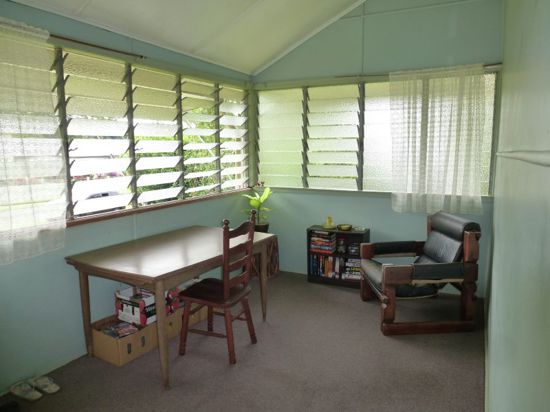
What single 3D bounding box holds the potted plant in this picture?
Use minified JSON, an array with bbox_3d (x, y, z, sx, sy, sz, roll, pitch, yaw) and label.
[{"bbox_3d":[-0.185,0.060,4.365,0.265,0.544,0.265,4,10,27],"label":"potted plant"}]

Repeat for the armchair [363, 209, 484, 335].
[{"bbox_3d":[1.208,0.535,3.320,0.745,0.870,0.713,-1,8,-3],"label":"armchair"}]

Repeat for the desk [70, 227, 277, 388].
[{"bbox_3d":[-0.716,0.674,2.971,0.871,0.750,1.259,4,10,31],"label":"desk"}]

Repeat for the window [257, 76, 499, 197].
[{"bbox_3d":[0.896,-0.703,4.013,2.448,1.102,0.103,4,10,27],"label":"window"}]

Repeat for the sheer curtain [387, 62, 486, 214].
[{"bbox_3d":[1.523,-0.600,3.641,0.794,1.338,0.088,4,10,27],"label":"sheer curtain"}]

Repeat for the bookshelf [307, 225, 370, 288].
[{"bbox_3d":[0.678,0.553,4.172,0.603,0.597,0.250,4,10,27],"label":"bookshelf"}]

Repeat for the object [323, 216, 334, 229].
[{"bbox_3d":[0.589,0.196,4.195,0.110,0.118,0.110,4,10,27],"label":"object"}]

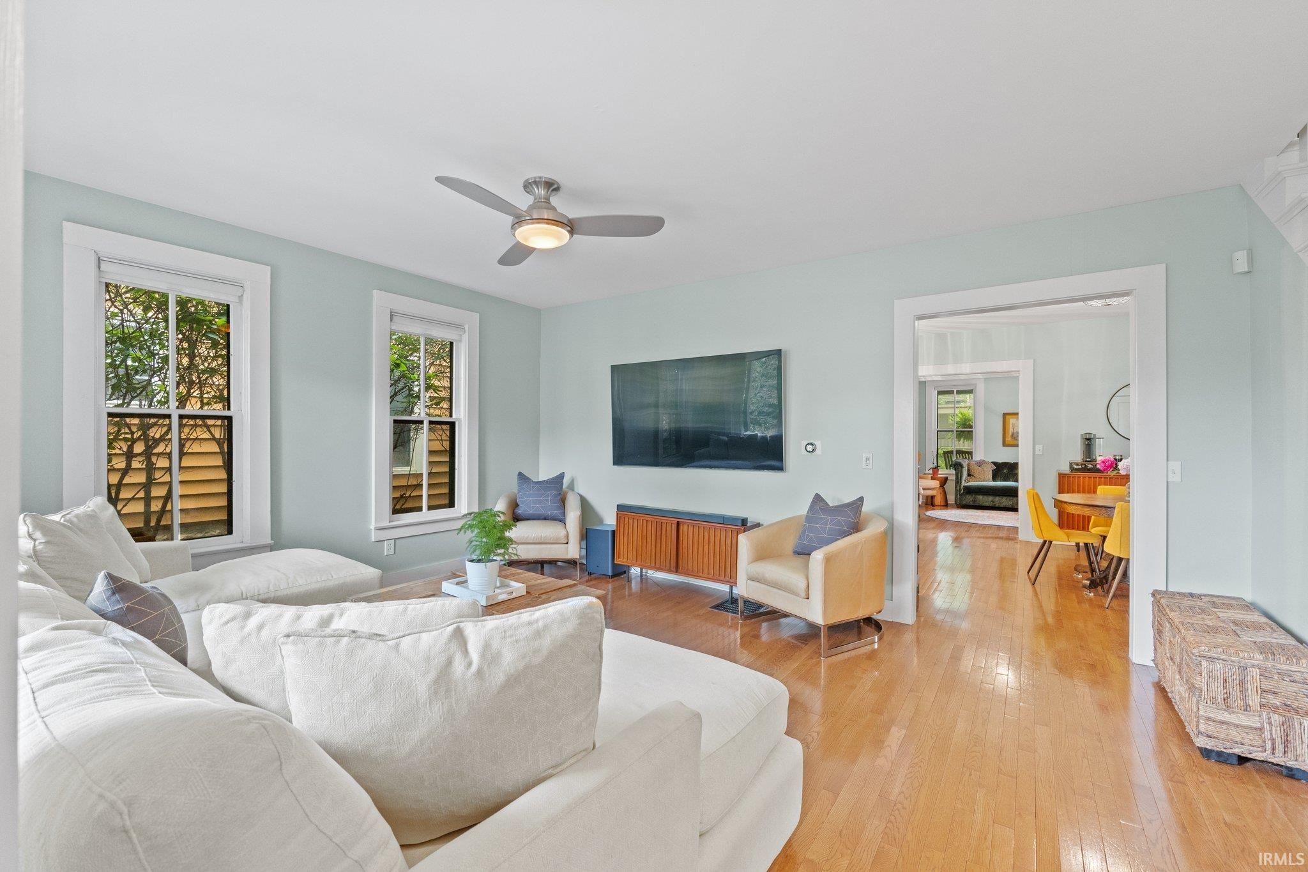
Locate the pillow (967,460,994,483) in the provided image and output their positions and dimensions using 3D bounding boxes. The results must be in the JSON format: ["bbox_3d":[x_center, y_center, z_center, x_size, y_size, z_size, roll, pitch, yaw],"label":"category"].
[{"bbox_3d":[5.994,0.662,10.001,0.430,0.420,0.160,0,-15,22],"label":"pillow"}]

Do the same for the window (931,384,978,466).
[{"bbox_3d":[5.876,-0.192,10.658,0.745,1.720,0.120,0,0,33],"label":"window"}]

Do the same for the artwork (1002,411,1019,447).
[{"bbox_3d":[6.927,-0.113,10.333,0.520,0.650,0.040,0,0,33],"label":"artwork"}]

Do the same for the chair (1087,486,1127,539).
[{"bbox_3d":[4.367,0.896,5.116,0.490,0.830,0.580,0,0,33],"label":"chair"}]

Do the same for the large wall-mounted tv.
[{"bbox_3d":[0.321,-0.200,4.785,1.680,0.955,0.050,0,2,33],"label":"large wall-mounted tv"}]

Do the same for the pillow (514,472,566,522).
[{"bbox_3d":[-1.100,0.600,5.270,0.480,0.470,0.150,0,-14,-5],"label":"pillow"}]

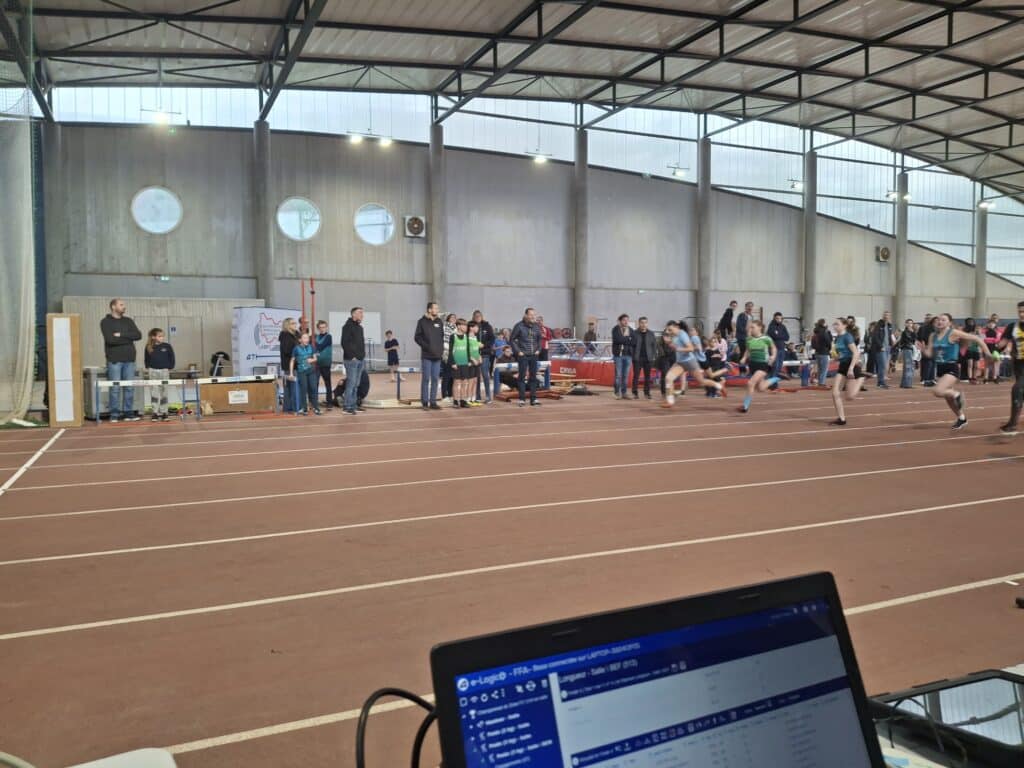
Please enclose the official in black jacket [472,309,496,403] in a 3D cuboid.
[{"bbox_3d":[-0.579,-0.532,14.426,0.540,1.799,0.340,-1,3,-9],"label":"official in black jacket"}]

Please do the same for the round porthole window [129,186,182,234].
[{"bbox_3d":[-11.982,-5.848,24.926,1.600,1.600,0.150,-2,4,-24],"label":"round porthole window"}]

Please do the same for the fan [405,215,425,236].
[{"bbox_3d":[-3.720,-6.059,28.356,0.790,0.810,0.360,-2,4,-24],"label":"fan"}]

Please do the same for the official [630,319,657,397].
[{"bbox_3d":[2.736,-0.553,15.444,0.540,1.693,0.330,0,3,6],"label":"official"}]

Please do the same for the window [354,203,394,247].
[{"bbox_3d":[-5.192,-6.023,27.925,1.600,1.600,0.150,-2,4,-24],"label":"window"}]

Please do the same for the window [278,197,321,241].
[{"bbox_3d":[-7.705,-5.965,26.814,1.600,1.600,0.150,-2,4,-24],"label":"window"}]

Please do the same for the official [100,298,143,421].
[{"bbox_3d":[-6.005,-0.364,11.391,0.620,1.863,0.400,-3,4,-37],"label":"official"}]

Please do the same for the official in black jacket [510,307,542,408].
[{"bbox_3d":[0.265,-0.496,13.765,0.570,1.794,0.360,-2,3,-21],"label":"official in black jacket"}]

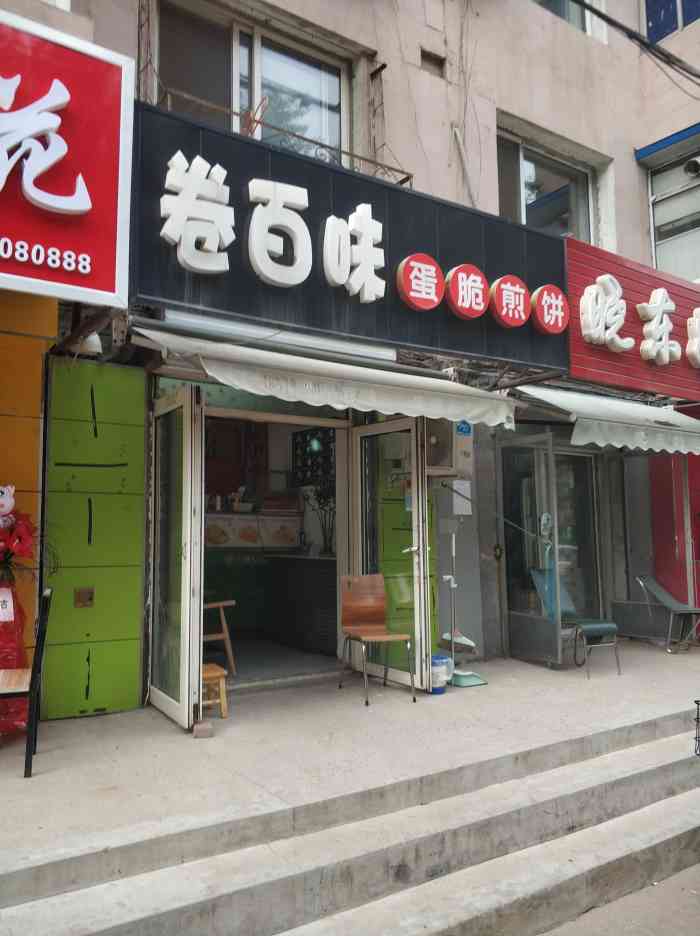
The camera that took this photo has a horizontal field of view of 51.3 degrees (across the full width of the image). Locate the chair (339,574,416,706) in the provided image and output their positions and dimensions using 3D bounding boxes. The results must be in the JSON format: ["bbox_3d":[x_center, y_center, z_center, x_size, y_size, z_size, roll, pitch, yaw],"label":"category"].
[{"bbox_3d":[0.183,1.212,5.264,0.390,0.830,0.580,1,-6,-16],"label":"chair"}]

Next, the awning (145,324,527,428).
[{"bbox_3d":[-0.081,-0.703,5.615,3.060,0.640,0.860,3,-7,-34],"label":"awning"}]

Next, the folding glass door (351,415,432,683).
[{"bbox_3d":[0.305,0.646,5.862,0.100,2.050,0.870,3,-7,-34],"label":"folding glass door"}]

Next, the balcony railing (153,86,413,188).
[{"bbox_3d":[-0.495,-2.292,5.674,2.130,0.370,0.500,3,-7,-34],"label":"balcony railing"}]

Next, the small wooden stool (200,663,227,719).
[{"bbox_3d":[-0.943,1.436,4.649,0.260,0.280,0.280,3,-7,-34],"label":"small wooden stool"}]

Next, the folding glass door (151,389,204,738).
[{"bbox_3d":[-1.122,0.539,4.709,0.100,2.040,0.840,3,-7,-31],"label":"folding glass door"}]

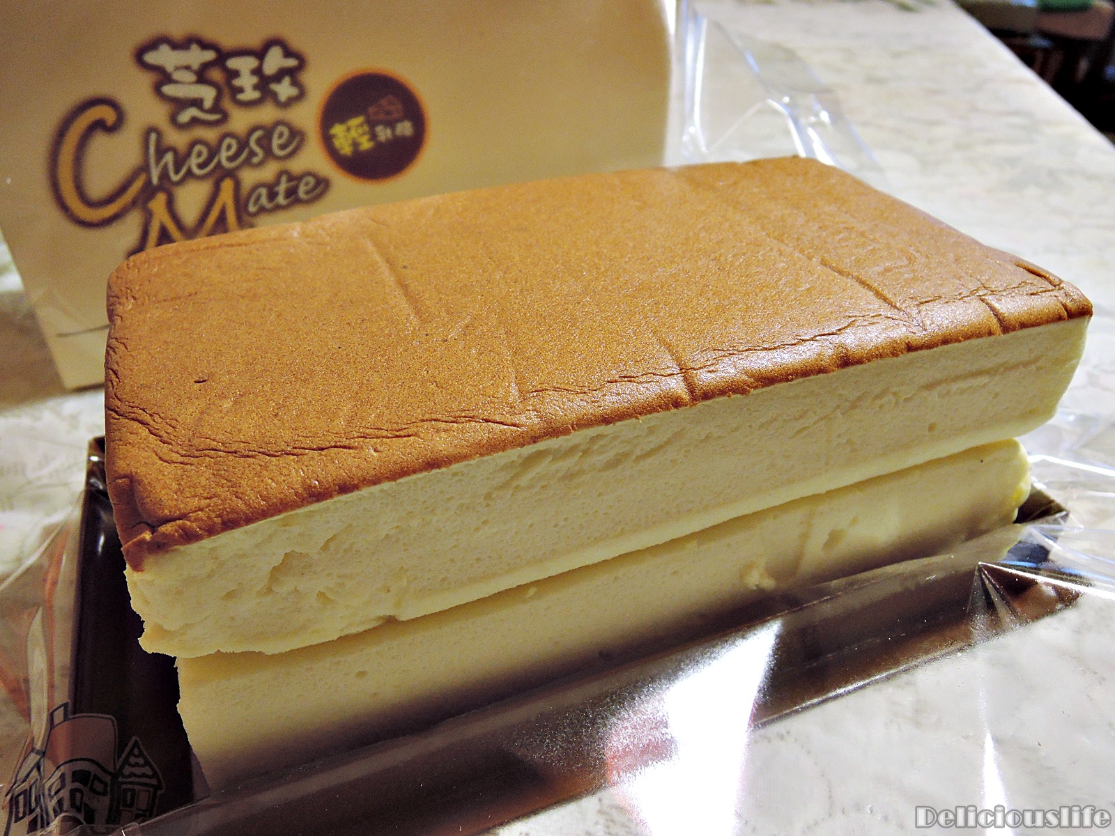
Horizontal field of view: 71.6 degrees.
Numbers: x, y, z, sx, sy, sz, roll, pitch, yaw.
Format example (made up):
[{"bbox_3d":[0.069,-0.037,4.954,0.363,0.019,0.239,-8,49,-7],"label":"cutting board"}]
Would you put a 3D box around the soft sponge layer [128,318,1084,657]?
[{"bbox_3d":[0.008,-0.016,0.178,0.184,0.032,0.091,-14,41,-17],"label":"soft sponge layer"}]

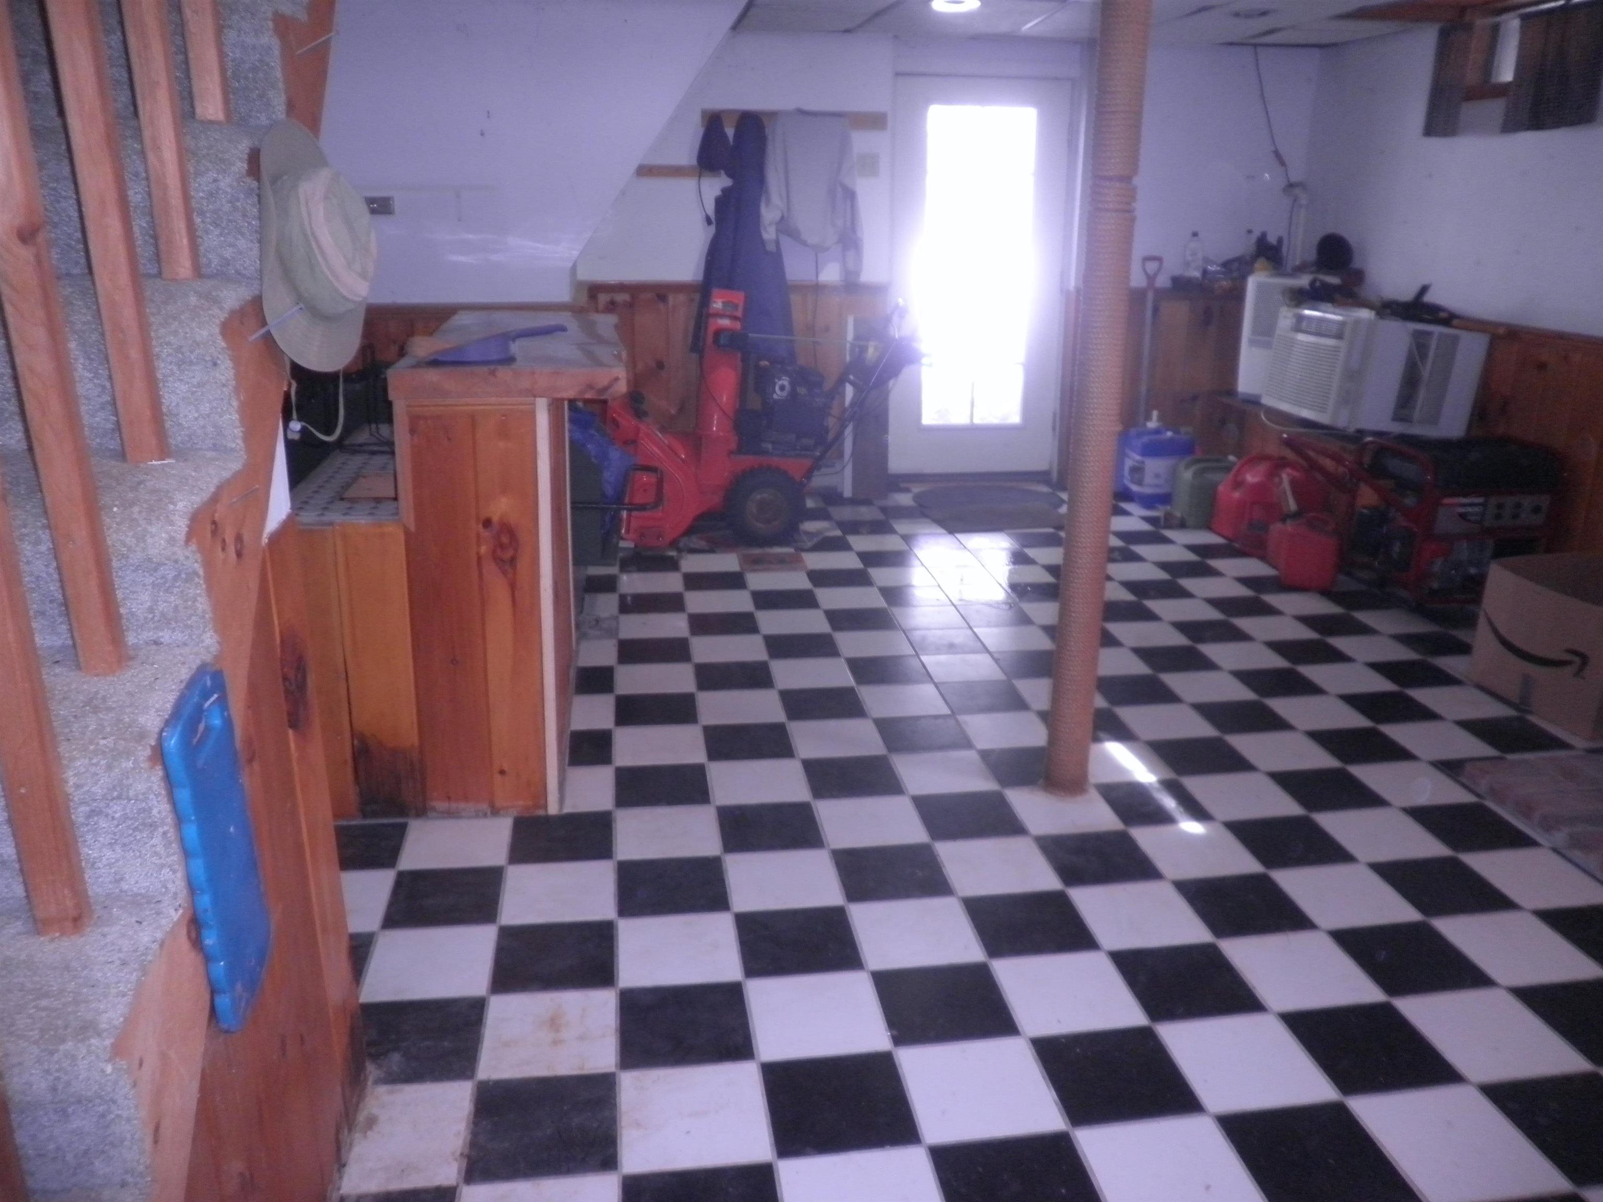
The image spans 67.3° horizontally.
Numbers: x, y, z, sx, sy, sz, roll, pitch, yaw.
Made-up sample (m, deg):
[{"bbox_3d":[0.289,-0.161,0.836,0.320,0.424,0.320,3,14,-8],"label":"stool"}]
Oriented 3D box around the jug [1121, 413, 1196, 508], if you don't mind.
[{"bbox_3d":[1.837,-0.732,6.199,0.304,0.435,0.304,-2,18,-7],"label":"jug"}]

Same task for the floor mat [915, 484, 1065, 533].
[{"bbox_3d":[1.017,-0.482,6.090,0.759,0.015,0.931,-2,18,-7],"label":"floor mat"}]

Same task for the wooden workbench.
[{"bbox_3d":[-0.733,-0.173,3.392,0.506,1.093,1.235,-2,18,-7],"label":"wooden workbench"}]

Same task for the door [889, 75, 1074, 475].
[{"bbox_3d":[0.912,-1.652,6.301,0.916,2.004,0.046,-2,18,-7],"label":"door"}]

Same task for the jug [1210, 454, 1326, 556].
[{"bbox_3d":[2.119,-0.451,5.450,0.294,0.375,0.456,-2,18,-7],"label":"jug"}]

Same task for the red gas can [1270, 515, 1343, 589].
[{"bbox_3d":[2.064,-0.222,4.916,0.192,0.273,0.263,0,18,-3],"label":"red gas can"}]

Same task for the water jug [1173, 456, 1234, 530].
[{"bbox_3d":[1.945,-0.546,5.814,0.283,0.324,0.243,-2,18,-7],"label":"water jug"}]

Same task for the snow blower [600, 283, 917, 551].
[{"bbox_3d":[-0.169,-0.861,5.526,1.417,1.073,0.658,-2,18,-7],"label":"snow blower"}]

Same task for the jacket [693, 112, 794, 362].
[{"bbox_3d":[-0.274,-1.761,5.891,0.506,1.174,0.203,-2,18,-7],"label":"jacket"}]

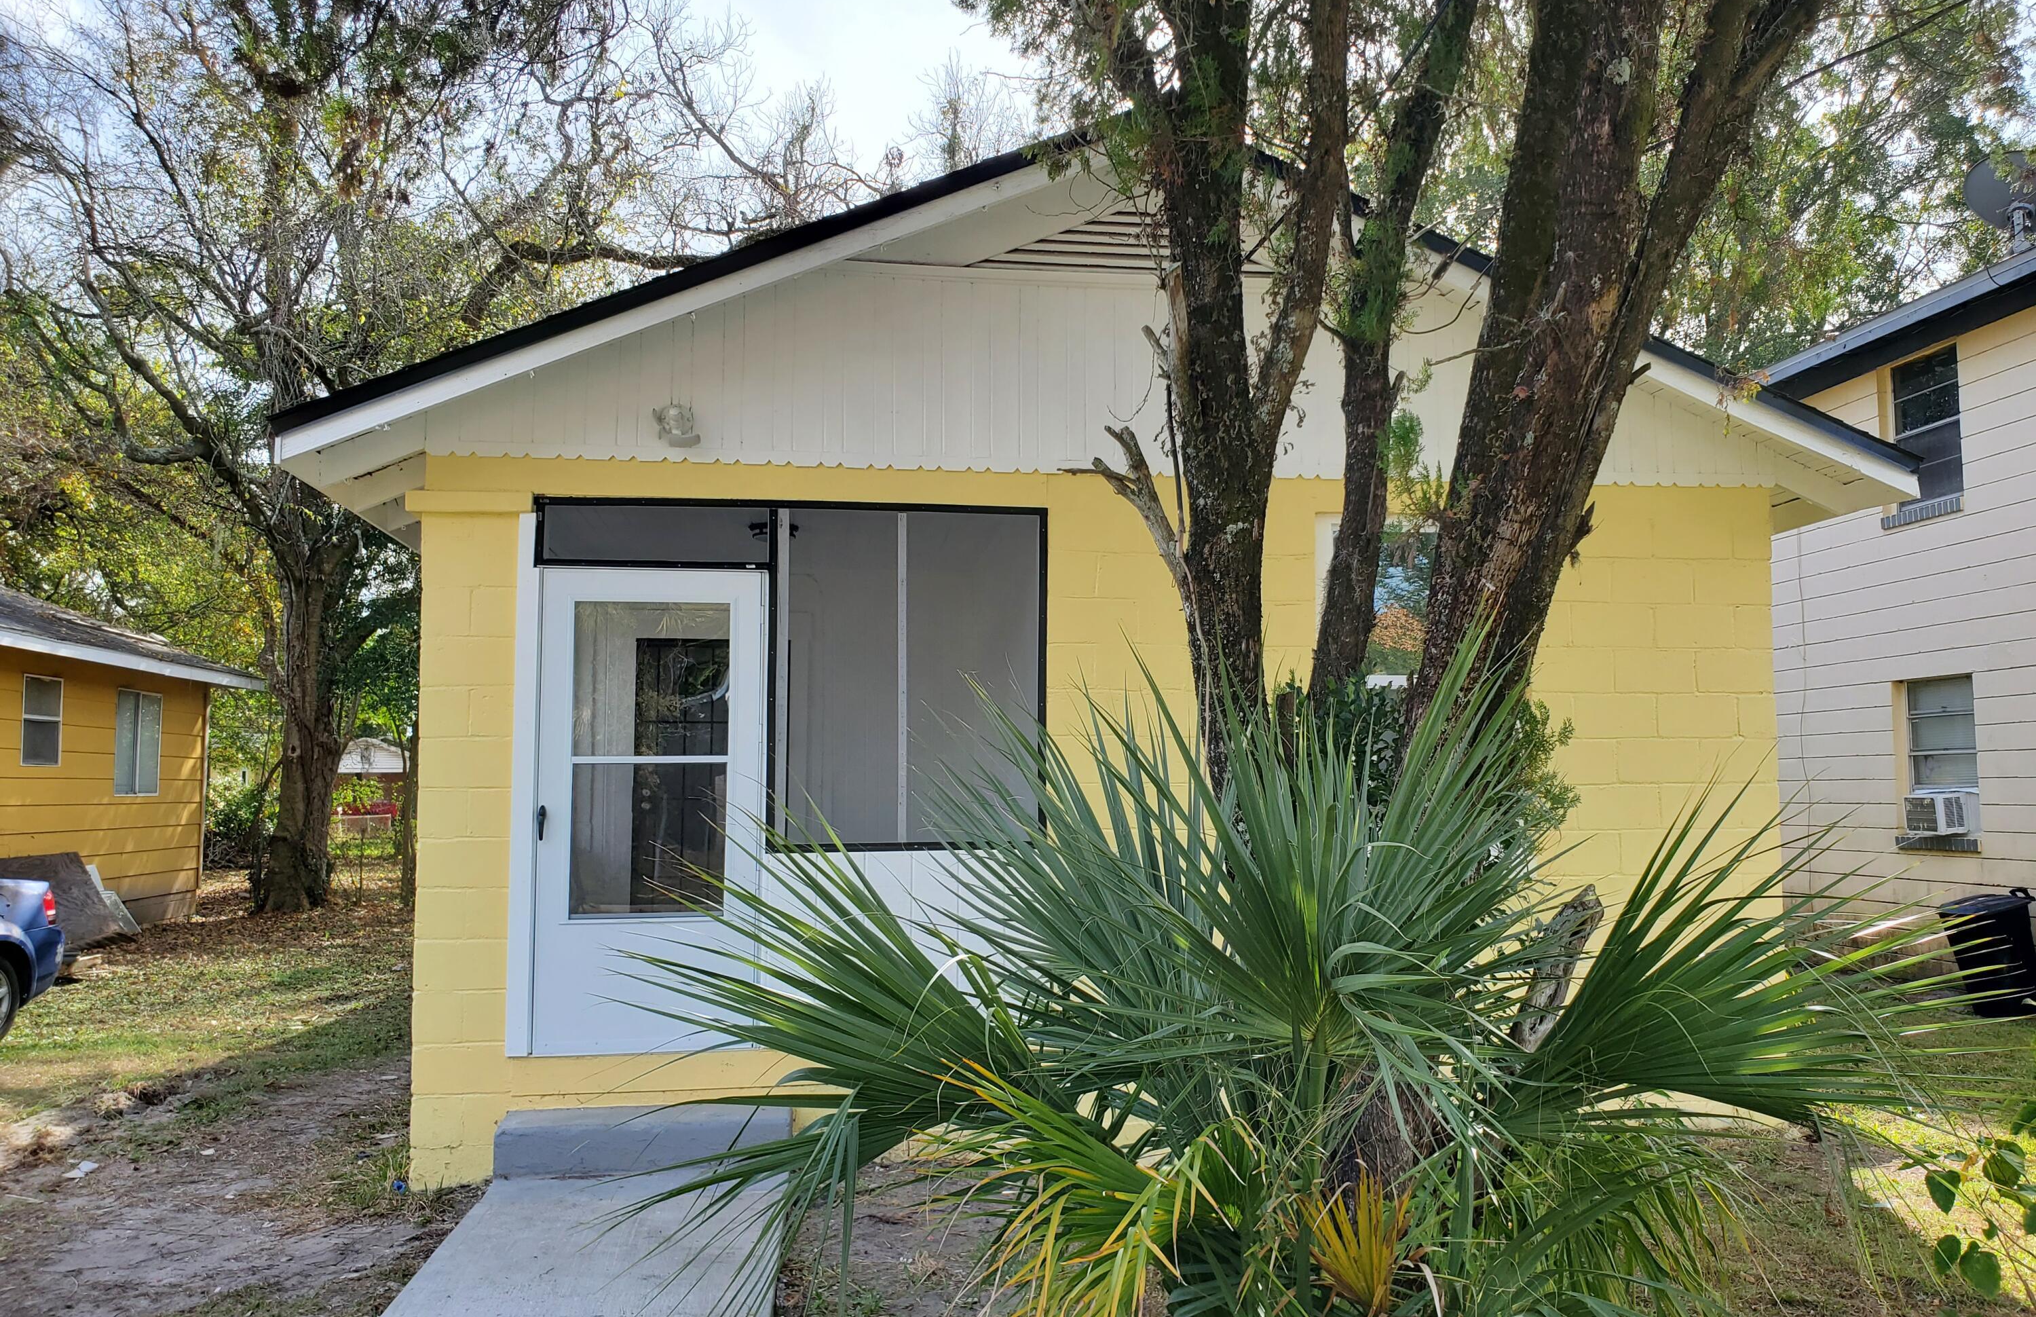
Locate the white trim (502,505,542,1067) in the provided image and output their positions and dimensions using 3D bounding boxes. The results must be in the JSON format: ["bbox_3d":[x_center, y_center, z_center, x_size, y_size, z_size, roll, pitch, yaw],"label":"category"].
[{"bbox_3d":[-2.005,0.505,6.204,0.090,2.200,0.030,0,-3,-8],"label":"white trim"}]

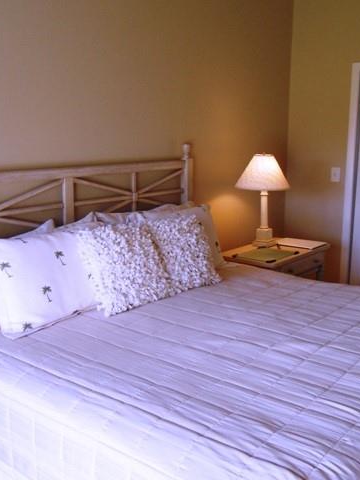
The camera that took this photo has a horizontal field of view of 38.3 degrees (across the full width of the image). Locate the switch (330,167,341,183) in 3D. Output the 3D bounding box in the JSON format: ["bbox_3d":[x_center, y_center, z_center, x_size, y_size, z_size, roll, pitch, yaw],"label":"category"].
[{"bbox_3d":[1.304,-0.549,4.344,0.075,0.120,0.012,10,15,40],"label":"switch"}]

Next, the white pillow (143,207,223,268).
[{"bbox_3d":[0.028,0.013,3.125,0.170,0.450,0.640,-19,-4,42],"label":"white pillow"}]

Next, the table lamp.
[{"bbox_3d":[0.650,-0.310,3.947,0.420,0.700,0.420,0,12,0],"label":"table lamp"}]

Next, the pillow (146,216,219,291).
[{"bbox_3d":[0.015,0.069,2.904,0.160,0.430,0.450,-29,-10,41],"label":"pillow"}]

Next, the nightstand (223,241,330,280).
[{"bbox_3d":[0.718,0.426,3.905,0.480,0.725,0.860,10,15,40],"label":"nightstand"}]

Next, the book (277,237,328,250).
[{"bbox_3d":[0.938,0.018,4.050,0.320,0.015,0.250,10,15,40],"label":"book"}]

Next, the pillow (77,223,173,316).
[{"bbox_3d":[-0.295,0.127,2.630,0.440,0.430,0.160,-13,-13,-47],"label":"pillow"}]

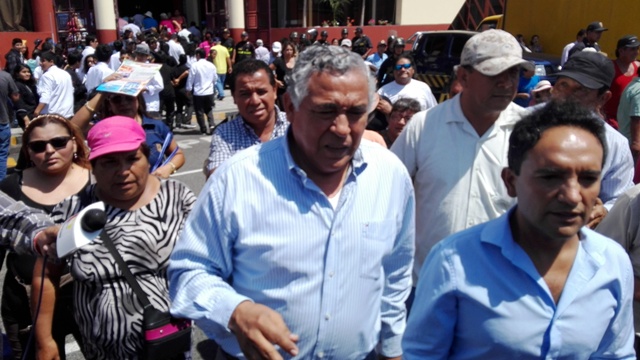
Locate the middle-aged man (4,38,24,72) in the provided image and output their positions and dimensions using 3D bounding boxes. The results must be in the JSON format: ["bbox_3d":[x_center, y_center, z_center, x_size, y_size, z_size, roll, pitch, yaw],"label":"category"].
[{"bbox_3d":[-6.194,-2.024,9.401,0.360,1.680,0.500,11,19,35],"label":"middle-aged man"}]

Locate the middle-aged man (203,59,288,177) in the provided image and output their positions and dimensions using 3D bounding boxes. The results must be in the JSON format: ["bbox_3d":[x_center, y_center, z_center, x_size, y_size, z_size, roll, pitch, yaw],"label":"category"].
[{"bbox_3d":[-0.253,0.323,2.009,0.500,1.650,0.340,-2,16,-8],"label":"middle-aged man"}]

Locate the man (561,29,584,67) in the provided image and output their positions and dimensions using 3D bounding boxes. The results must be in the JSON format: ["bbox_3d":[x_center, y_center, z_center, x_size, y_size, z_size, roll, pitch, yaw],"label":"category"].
[{"bbox_3d":[4.221,-1.680,7.836,0.360,1.700,0.500,2,16,6],"label":"man"}]

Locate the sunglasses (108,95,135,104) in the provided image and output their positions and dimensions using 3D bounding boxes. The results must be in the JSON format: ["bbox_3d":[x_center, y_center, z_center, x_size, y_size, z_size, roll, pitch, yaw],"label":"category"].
[{"bbox_3d":[-1.070,-0.438,2.458,0.145,0.050,0.145,-8,18,-28],"label":"sunglasses"}]

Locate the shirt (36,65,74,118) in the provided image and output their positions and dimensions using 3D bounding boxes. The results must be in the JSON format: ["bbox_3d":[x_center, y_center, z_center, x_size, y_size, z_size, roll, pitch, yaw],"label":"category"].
[{"bbox_3d":[-3.174,-1.055,5.519,0.340,0.640,0.480,8,17,27],"label":"shirt"}]

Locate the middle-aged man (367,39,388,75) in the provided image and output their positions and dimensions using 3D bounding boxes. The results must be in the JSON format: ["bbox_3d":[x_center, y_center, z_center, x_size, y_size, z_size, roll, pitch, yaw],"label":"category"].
[{"bbox_3d":[1.057,-1.725,8.550,0.520,1.680,0.360,2,16,6],"label":"middle-aged man"}]

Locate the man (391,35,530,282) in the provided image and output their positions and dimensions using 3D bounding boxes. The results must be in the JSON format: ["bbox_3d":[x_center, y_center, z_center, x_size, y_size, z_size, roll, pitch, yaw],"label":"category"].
[{"bbox_3d":[0.481,0.384,1.580,0.560,1.720,0.360,-3,16,-11],"label":"man"}]

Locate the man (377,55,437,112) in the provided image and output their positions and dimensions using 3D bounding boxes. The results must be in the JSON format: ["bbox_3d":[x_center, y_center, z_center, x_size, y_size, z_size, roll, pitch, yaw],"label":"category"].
[{"bbox_3d":[0.746,-0.265,4.078,0.550,1.660,0.360,2,16,8],"label":"man"}]

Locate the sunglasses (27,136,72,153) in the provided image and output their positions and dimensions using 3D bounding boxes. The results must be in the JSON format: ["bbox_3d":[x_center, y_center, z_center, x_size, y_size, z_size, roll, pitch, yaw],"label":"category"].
[{"bbox_3d":[-0.907,-0.132,1.563,0.145,0.050,0.145,-11,18,-16],"label":"sunglasses"}]

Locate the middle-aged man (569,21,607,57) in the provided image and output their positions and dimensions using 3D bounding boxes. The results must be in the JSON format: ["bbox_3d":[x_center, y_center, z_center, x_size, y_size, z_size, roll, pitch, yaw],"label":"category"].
[{"bbox_3d":[3.562,-1.235,6.195,0.520,1.720,0.360,-8,17,-26],"label":"middle-aged man"}]

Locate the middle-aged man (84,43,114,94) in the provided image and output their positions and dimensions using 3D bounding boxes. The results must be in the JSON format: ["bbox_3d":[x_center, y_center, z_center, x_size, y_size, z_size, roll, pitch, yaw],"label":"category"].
[{"bbox_3d":[-2.937,-0.984,6.265,0.480,1.680,0.340,-2,16,-6],"label":"middle-aged man"}]

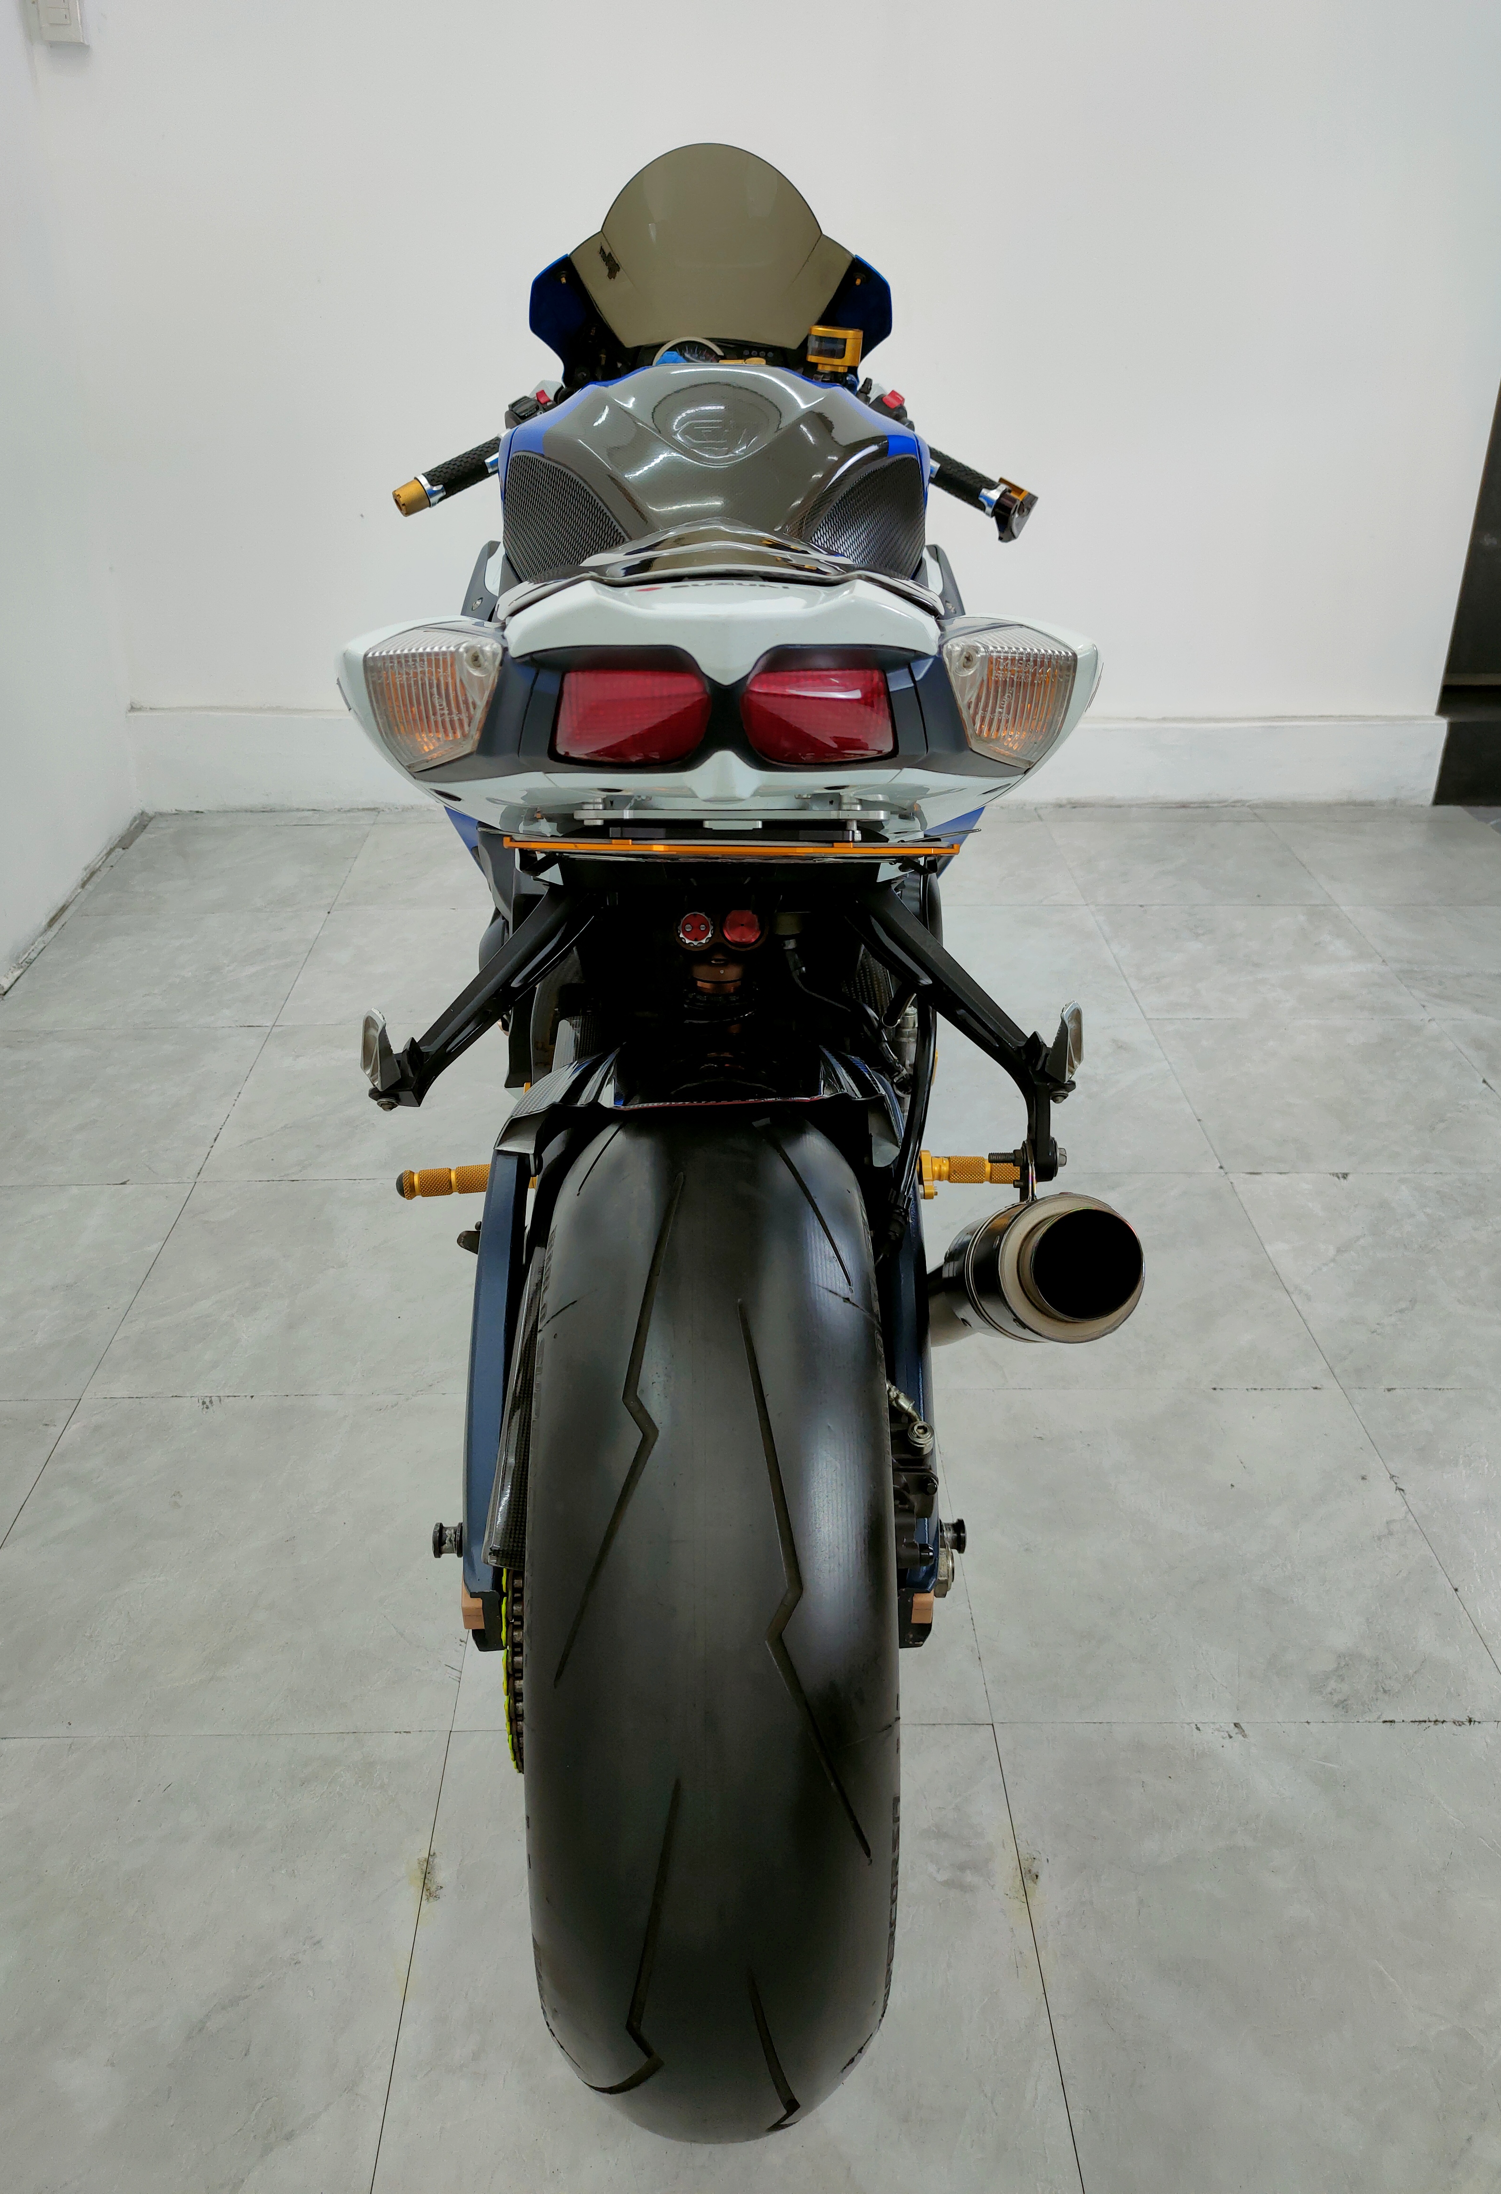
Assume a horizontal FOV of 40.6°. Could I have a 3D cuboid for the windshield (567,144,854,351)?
[{"bbox_3d":[-0.045,-0.959,2.309,0.330,0.225,0.340,0,24,-1],"label":"windshield"}]

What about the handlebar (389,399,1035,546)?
[{"bbox_3d":[-0.041,-0.657,2.138,0.680,0.130,0.200,0,24,-1],"label":"handlebar"}]

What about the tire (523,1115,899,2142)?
[{"bbox_3d":[-0.025,0.314,1.311,0.195,0.644,0.644,0,24,-1],"label":"tire"}]

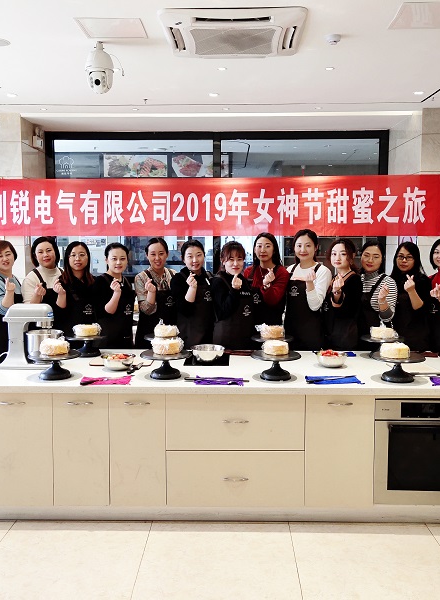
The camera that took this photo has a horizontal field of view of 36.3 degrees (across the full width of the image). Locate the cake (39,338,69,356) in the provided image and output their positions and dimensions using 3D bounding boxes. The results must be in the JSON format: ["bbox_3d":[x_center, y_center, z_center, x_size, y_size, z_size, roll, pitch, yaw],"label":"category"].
[{"bbox_3d":[-0.991,0.283,4.025,0.170,0.084,0.170,0,5,1],"label":"cake"}]

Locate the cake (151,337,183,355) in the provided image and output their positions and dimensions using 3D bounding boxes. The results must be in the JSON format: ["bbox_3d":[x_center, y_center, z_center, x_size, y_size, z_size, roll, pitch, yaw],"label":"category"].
[{"bbox_3d":[-0.317,0.282,4.010,0.180,0.087,0.180,0,5,1],"label":"cake"}]

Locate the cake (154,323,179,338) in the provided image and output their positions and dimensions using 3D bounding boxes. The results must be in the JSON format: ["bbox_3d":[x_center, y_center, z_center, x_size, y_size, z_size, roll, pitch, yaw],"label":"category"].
[{"bbox_3d":[-0.376,0.216,4.721,0.166,0.089,0.166,0,5,1],"label":"cake"}]

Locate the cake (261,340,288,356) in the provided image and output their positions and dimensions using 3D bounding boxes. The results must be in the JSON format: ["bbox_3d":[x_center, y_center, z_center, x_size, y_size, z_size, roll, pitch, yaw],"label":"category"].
[{"bbox_3d":[0.332,0.290,3.976,0.153,0.074,0.153,0,5,1],"label":"cake"}]

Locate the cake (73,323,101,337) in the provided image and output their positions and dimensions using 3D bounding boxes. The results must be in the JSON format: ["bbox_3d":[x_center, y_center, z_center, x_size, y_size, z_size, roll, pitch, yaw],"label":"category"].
[{"bbox_3d":[-0.948,0.217,4.764,0.178,0.081,0.178,0,5,1],"label":"cake"}]

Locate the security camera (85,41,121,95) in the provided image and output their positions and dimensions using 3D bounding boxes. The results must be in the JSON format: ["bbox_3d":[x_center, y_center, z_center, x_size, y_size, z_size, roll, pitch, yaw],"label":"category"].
[{"bbox_3d":[-0.850,-1.657,4.790,0.233,0.381,0.223,0,5,4],"label":"security camera"}]

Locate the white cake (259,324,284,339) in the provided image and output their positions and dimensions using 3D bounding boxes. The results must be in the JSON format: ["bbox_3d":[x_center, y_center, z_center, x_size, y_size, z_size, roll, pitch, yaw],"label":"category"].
[{"bbox_3d":[0.368,0.221,4.695,0.170,0.082,0.170,0,5,1],"label":"white cake"}]

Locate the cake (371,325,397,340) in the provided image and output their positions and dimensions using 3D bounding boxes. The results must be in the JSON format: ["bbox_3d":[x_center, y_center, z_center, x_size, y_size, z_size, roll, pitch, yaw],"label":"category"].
[{"bbox_3d":[1.138,0.222,4.658,0.170,0.084,0.170,0,5,1],"label":"cake"}]

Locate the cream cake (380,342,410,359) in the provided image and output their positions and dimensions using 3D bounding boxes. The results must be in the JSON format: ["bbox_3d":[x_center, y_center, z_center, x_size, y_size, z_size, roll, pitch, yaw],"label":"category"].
[{"bbox_3d":[1.024,0.292,3.911,0.173,0.079,0.173,0,5,1],"label":"cream cake"}]

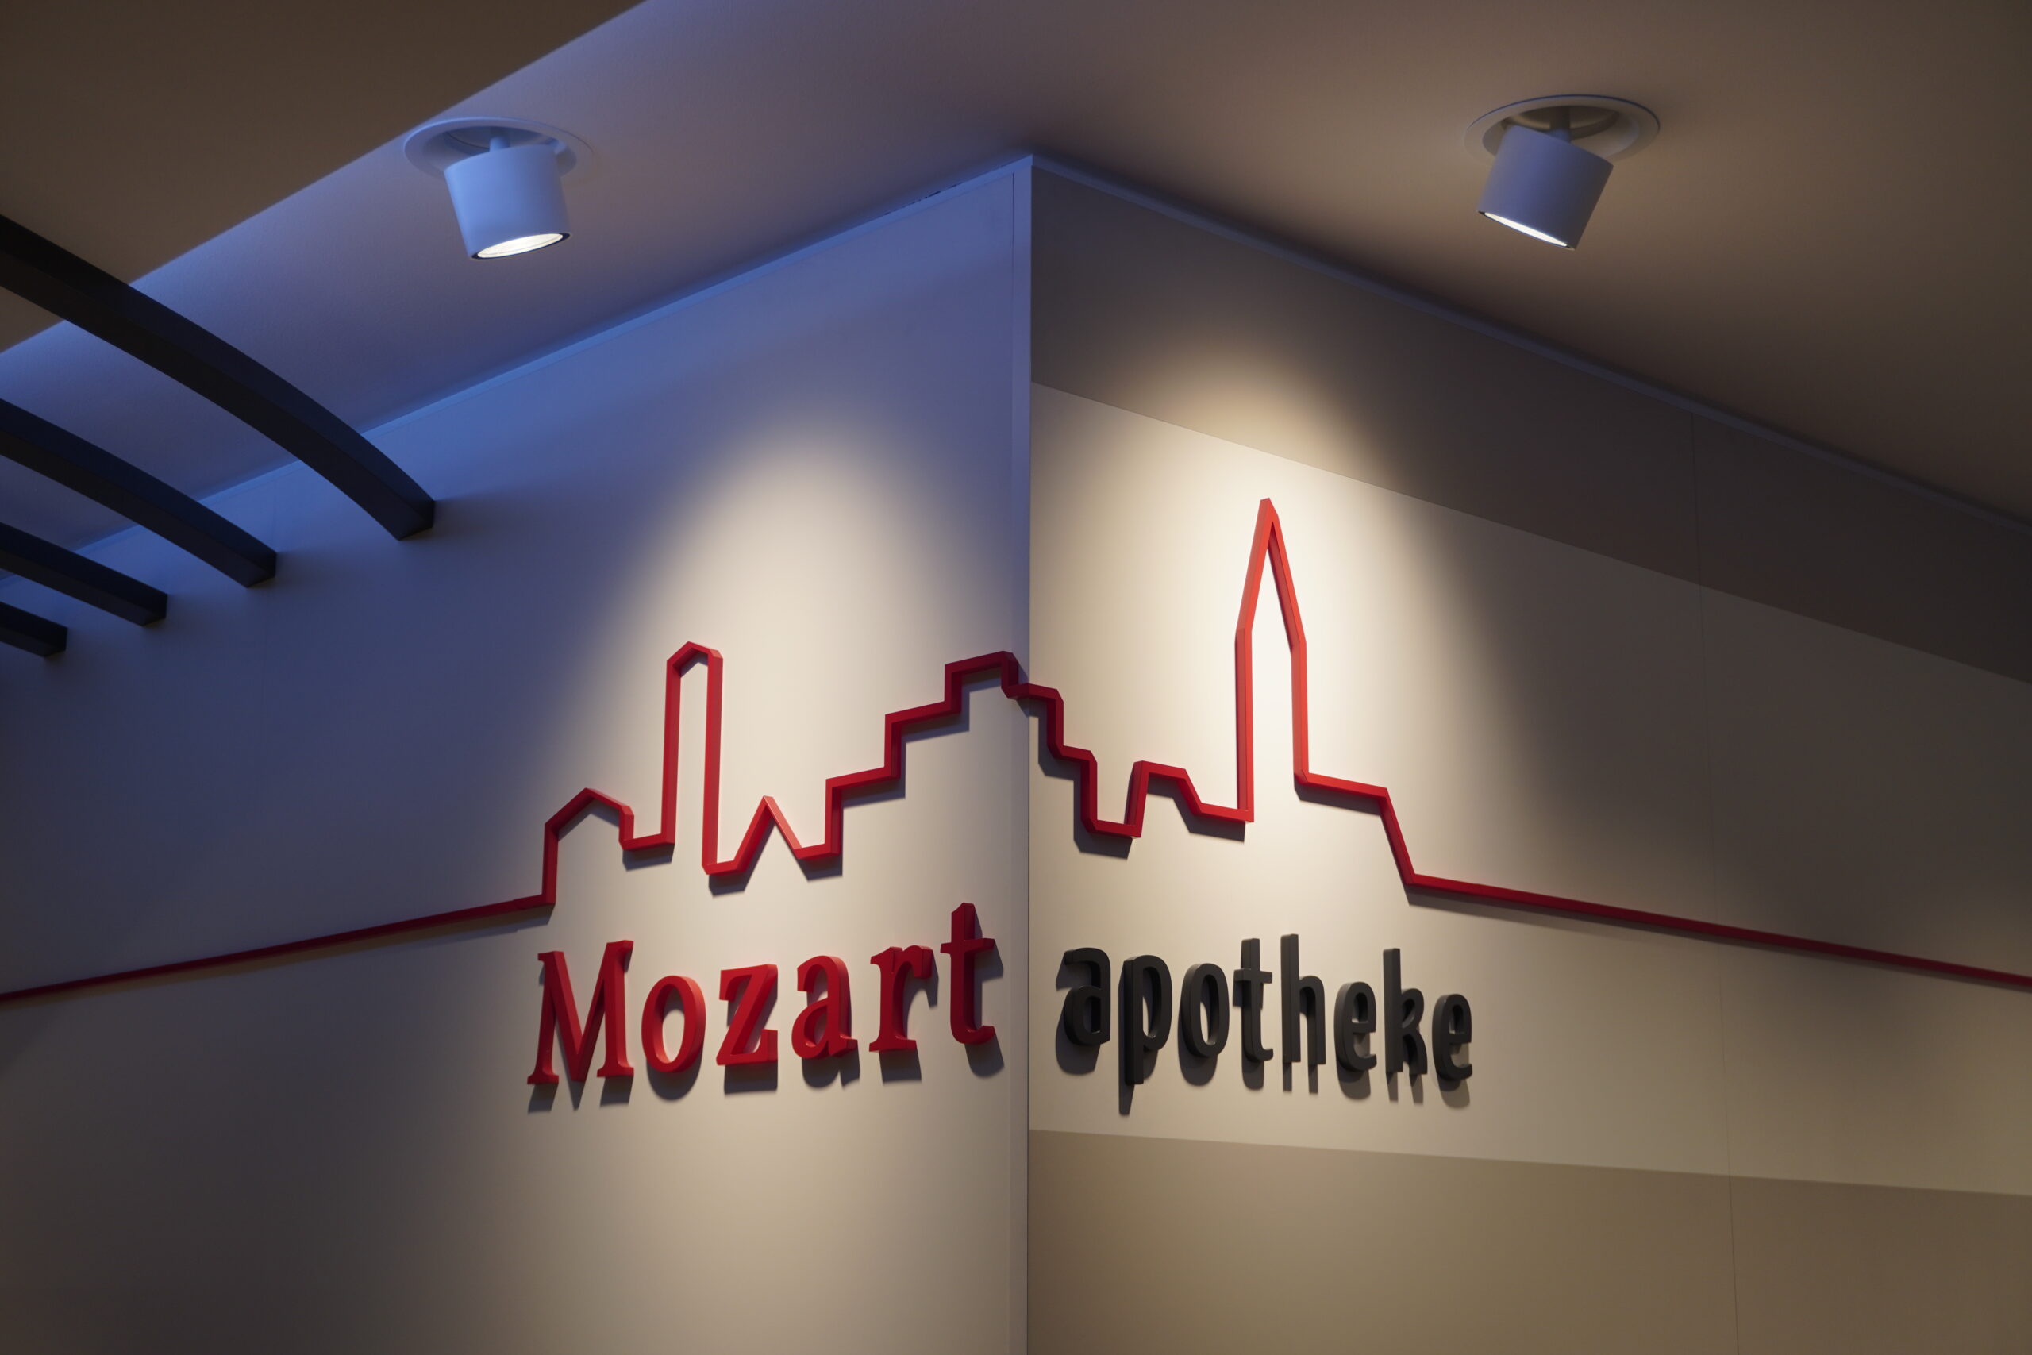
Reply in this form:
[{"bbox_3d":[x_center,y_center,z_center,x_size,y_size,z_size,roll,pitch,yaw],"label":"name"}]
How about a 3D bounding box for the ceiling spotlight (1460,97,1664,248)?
[{"bbox_3d":[0.509,-0.460,2.683,0.181,0.117,0.181,12,-17,-41],"label":"ceiling spotlight"}]

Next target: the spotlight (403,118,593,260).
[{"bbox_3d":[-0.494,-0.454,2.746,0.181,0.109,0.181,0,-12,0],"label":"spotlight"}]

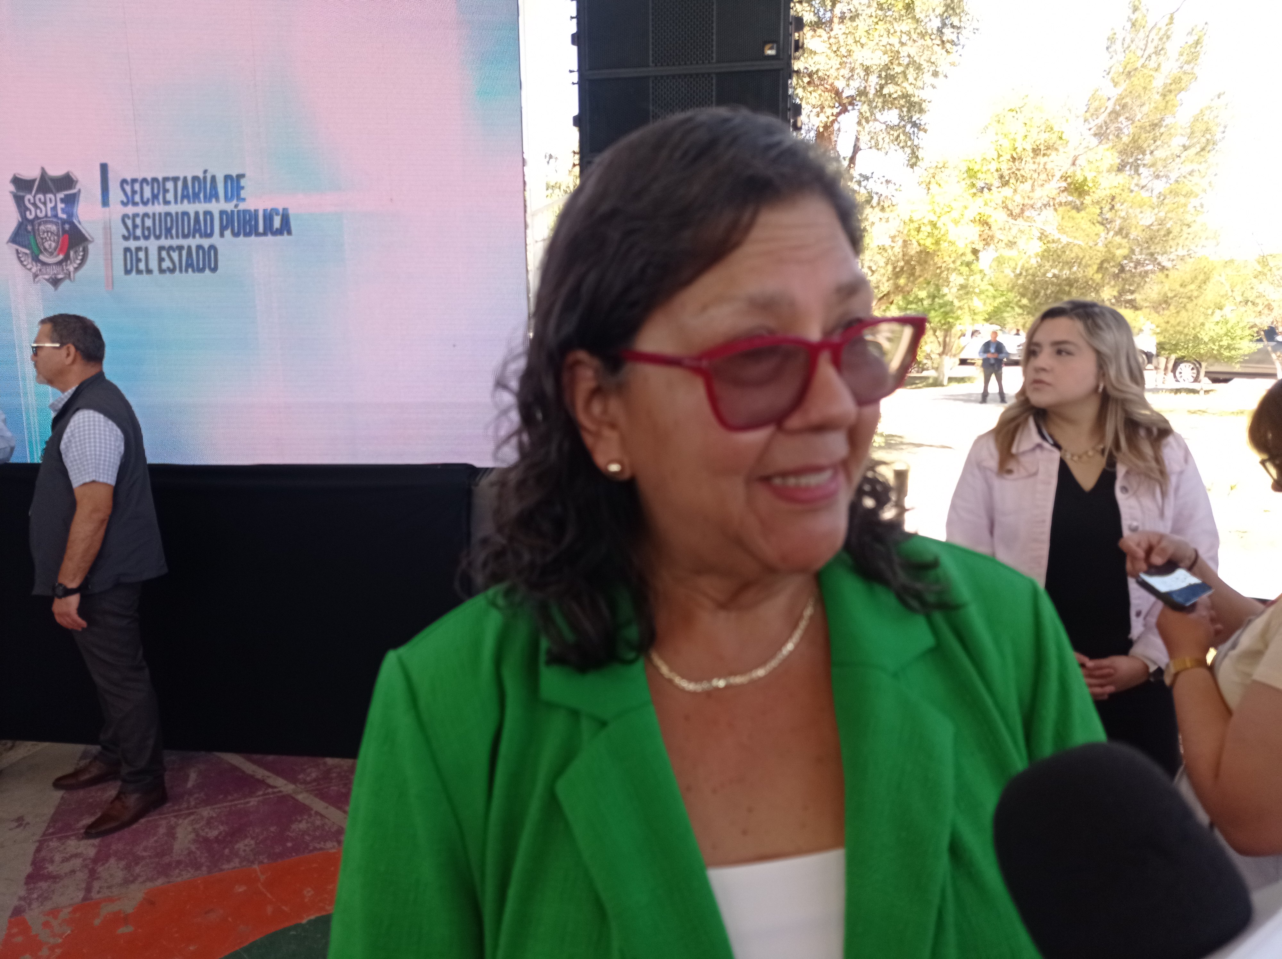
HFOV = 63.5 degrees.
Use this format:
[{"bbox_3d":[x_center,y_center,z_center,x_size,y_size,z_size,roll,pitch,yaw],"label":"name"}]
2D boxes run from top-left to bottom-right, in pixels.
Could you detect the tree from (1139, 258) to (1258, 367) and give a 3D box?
[{"bbox_3d":[13.719,-3.885,25.500,2.850,3.050,2.800,3,8,28],"label":"tree"}]

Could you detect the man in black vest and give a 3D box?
[{"bbox_3d":[-1.832,0.283,3.501,0.430,1.680,0.500,-5,8,-31],"label":"man in black vest"}]

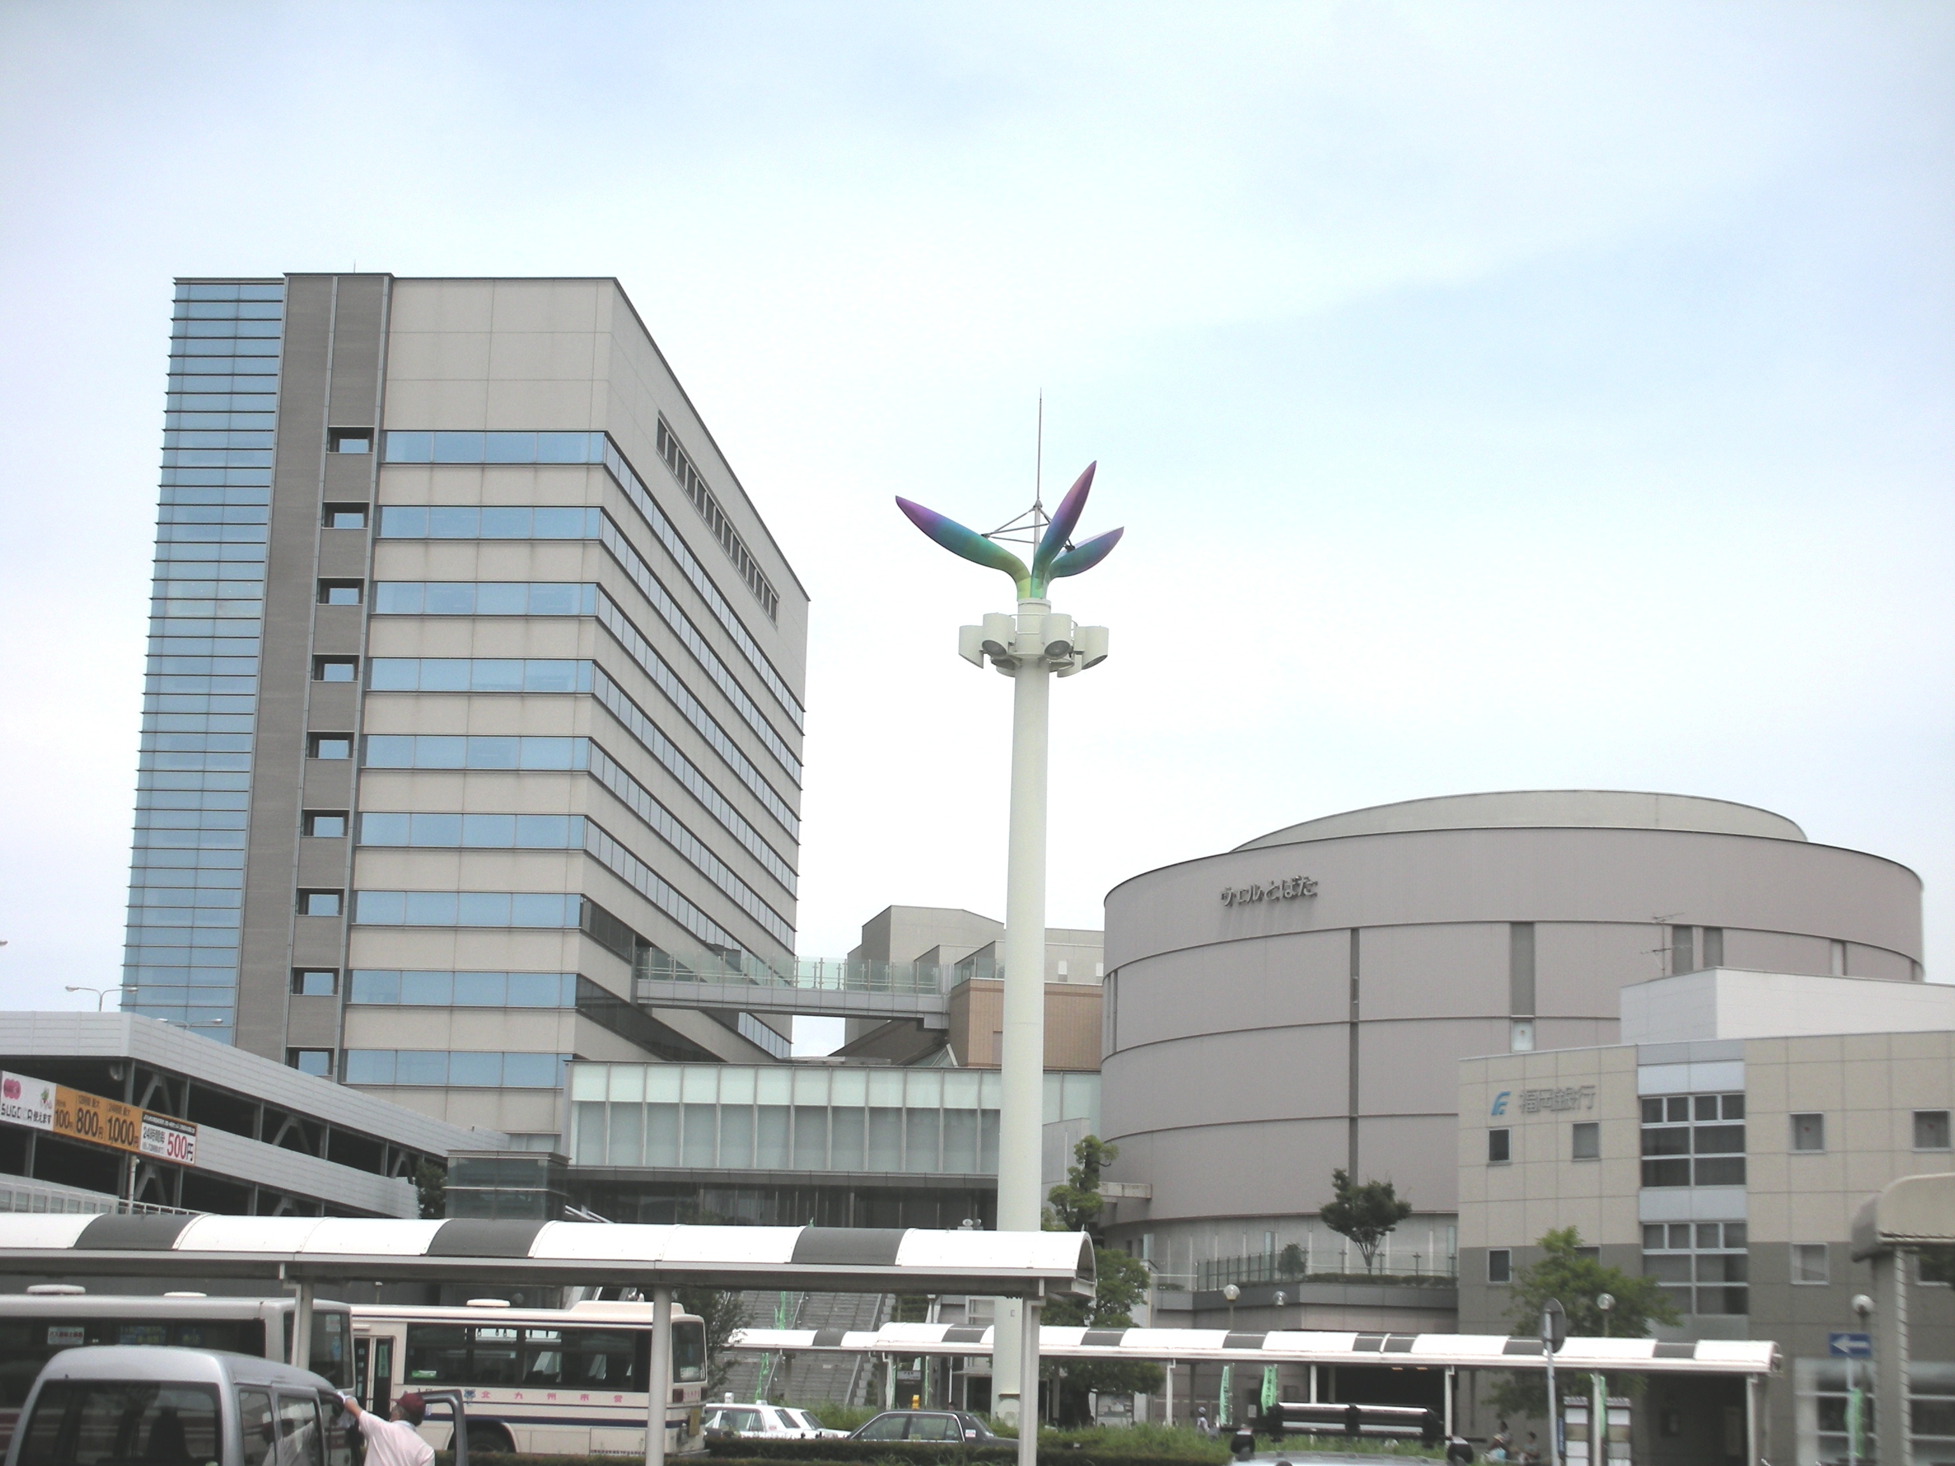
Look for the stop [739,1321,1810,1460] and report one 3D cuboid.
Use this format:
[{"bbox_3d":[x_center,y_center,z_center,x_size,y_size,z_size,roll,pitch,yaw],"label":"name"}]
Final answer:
[{"bbox_3d":[6.294,16.090,82.720,25.509,3.450,2.600,-2,-11,18],"label":"stop"}]

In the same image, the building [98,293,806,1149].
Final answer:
[{"bbox_3d":[-27.485,11.506,206.233,23.097,56.944,71.869,1,-11,5],"label":"building"}]

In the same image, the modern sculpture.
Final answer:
[{"bbox_3d":[0.417,4.770,72.905,4.926,20.254,5.440,2,-11,0],"label":"modern sculpture"}]

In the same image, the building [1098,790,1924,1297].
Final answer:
[{"bbox_3d":[24.695,19.381,162.570,37.148,28.040,45.828,4,-11,-10],"label":"building"}]

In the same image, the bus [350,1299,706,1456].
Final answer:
[{"bbox_3d":[-10.178,11.495,60.272,10.400,3.100,2.490,0,-11,7],"label":"bus"}]

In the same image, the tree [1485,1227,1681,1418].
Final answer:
[{"bbox_3d":[15.377,15.800,87.678,5.063,6.398,5.000,2,-11,0],"label":"tree"}]

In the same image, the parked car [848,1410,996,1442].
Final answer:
[{"bbox_3d":[-1.179,12.859,61.677,4.690,1.460,1.700,1,-11,5],"label":"parked car"}]

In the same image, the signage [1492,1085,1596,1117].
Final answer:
[{"bbox_3d":[16.852,10.997,102.968,0.150,0.780,4.365,9,-13,-34],"label":"signage"}]

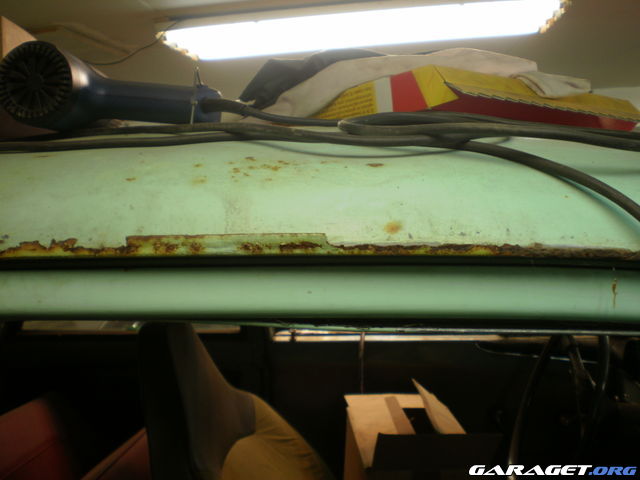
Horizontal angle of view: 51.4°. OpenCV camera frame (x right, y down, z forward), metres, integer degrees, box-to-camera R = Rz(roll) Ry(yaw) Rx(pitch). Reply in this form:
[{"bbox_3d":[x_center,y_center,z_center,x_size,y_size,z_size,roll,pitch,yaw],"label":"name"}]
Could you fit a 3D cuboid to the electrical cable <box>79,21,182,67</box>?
[{"bbox_3d":[-0.555,-0.573,1.950,0.285,0.130,0.060,0,6,-7],"label":"electrical cable"}]

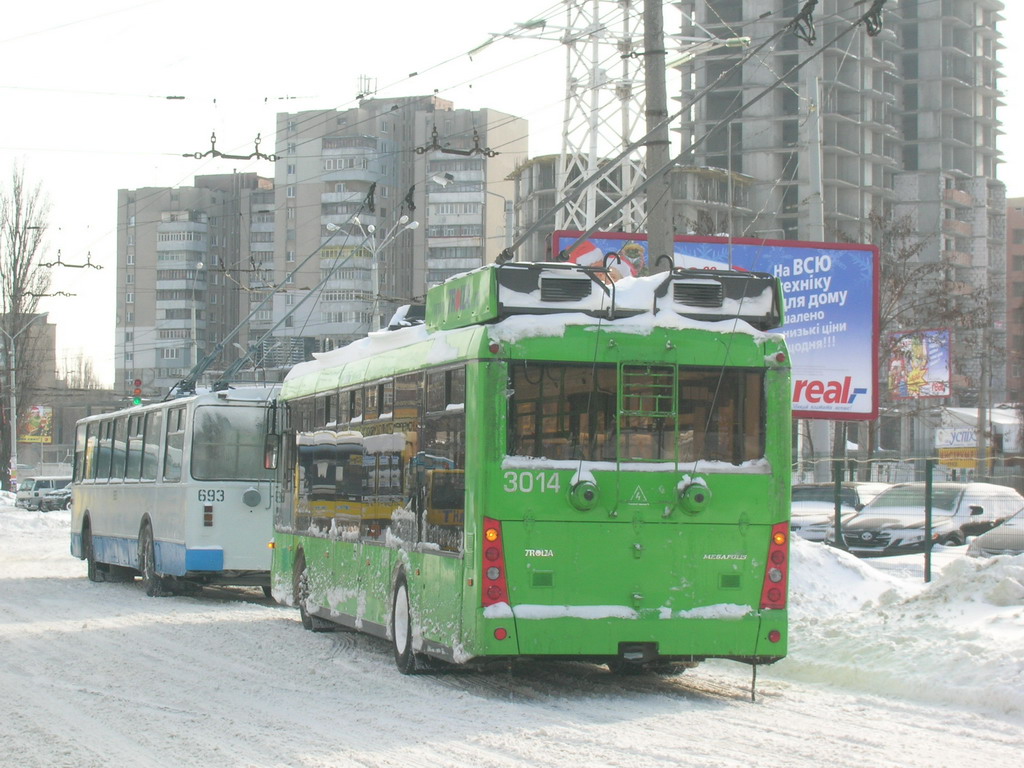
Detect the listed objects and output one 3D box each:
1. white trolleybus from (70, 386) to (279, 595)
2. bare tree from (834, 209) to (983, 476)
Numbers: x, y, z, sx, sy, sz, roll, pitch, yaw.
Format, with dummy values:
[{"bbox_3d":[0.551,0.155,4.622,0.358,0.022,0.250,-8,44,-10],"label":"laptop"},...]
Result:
[{"bbox_3d":[-4.999,1.743,40.767,2.500,3.080,11.800,1,-2,-18],"label":"white trolleybus"},{"bbox_3d":[9.976,-0.102,64.062,3.700,8.670,3.700,1,-2,0],"label":"bare tree"}]

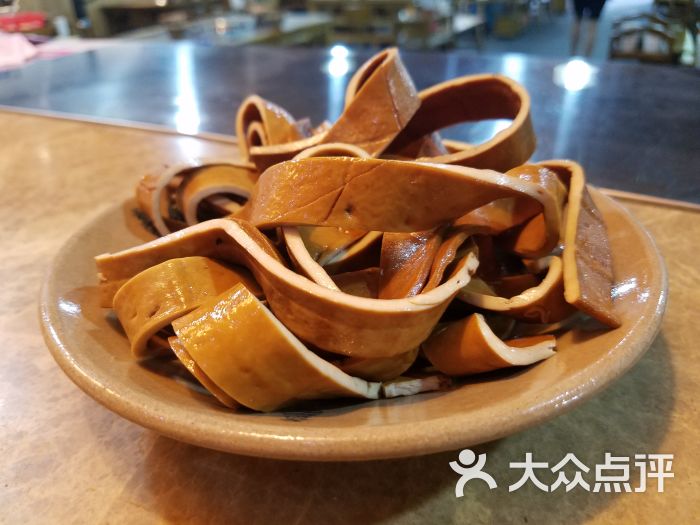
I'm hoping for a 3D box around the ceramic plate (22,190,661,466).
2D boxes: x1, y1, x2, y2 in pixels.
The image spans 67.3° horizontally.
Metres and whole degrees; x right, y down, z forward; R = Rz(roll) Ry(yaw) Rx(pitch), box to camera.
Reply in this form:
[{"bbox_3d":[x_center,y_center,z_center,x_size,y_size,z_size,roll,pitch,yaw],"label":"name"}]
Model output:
[{"bbox_3d":[0.001,-0.001,0.214,0.220,0.034,0.220,-1,30,1],"label":"ceramic plate"}]

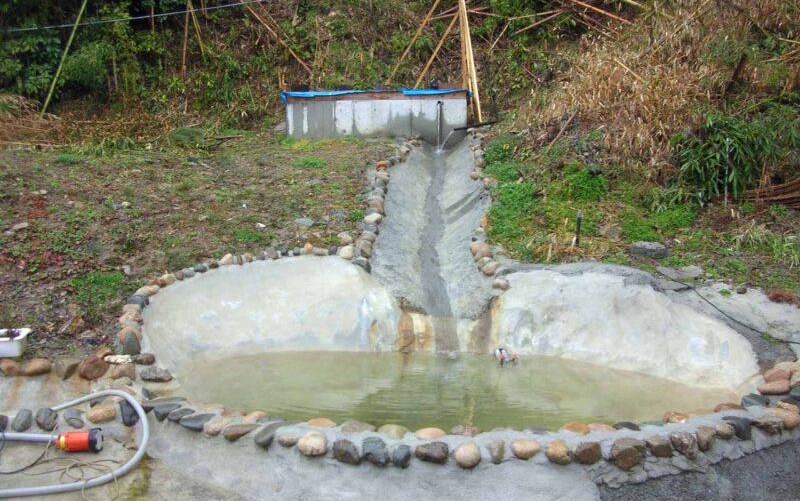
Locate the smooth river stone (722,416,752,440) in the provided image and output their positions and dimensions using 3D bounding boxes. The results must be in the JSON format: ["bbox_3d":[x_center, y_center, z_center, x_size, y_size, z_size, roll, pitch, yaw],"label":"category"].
[{"bbox_3d":[1.683,0.882,4.033,0.090,0.105,0.165,-2,5,-22],"label":"smooth river stone"}]

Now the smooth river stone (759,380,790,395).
[{"bbox_3d":[2.235,0.817,4.824,0.170,0.075,0.120,0,5,0],"label":"smooth river stone"}]

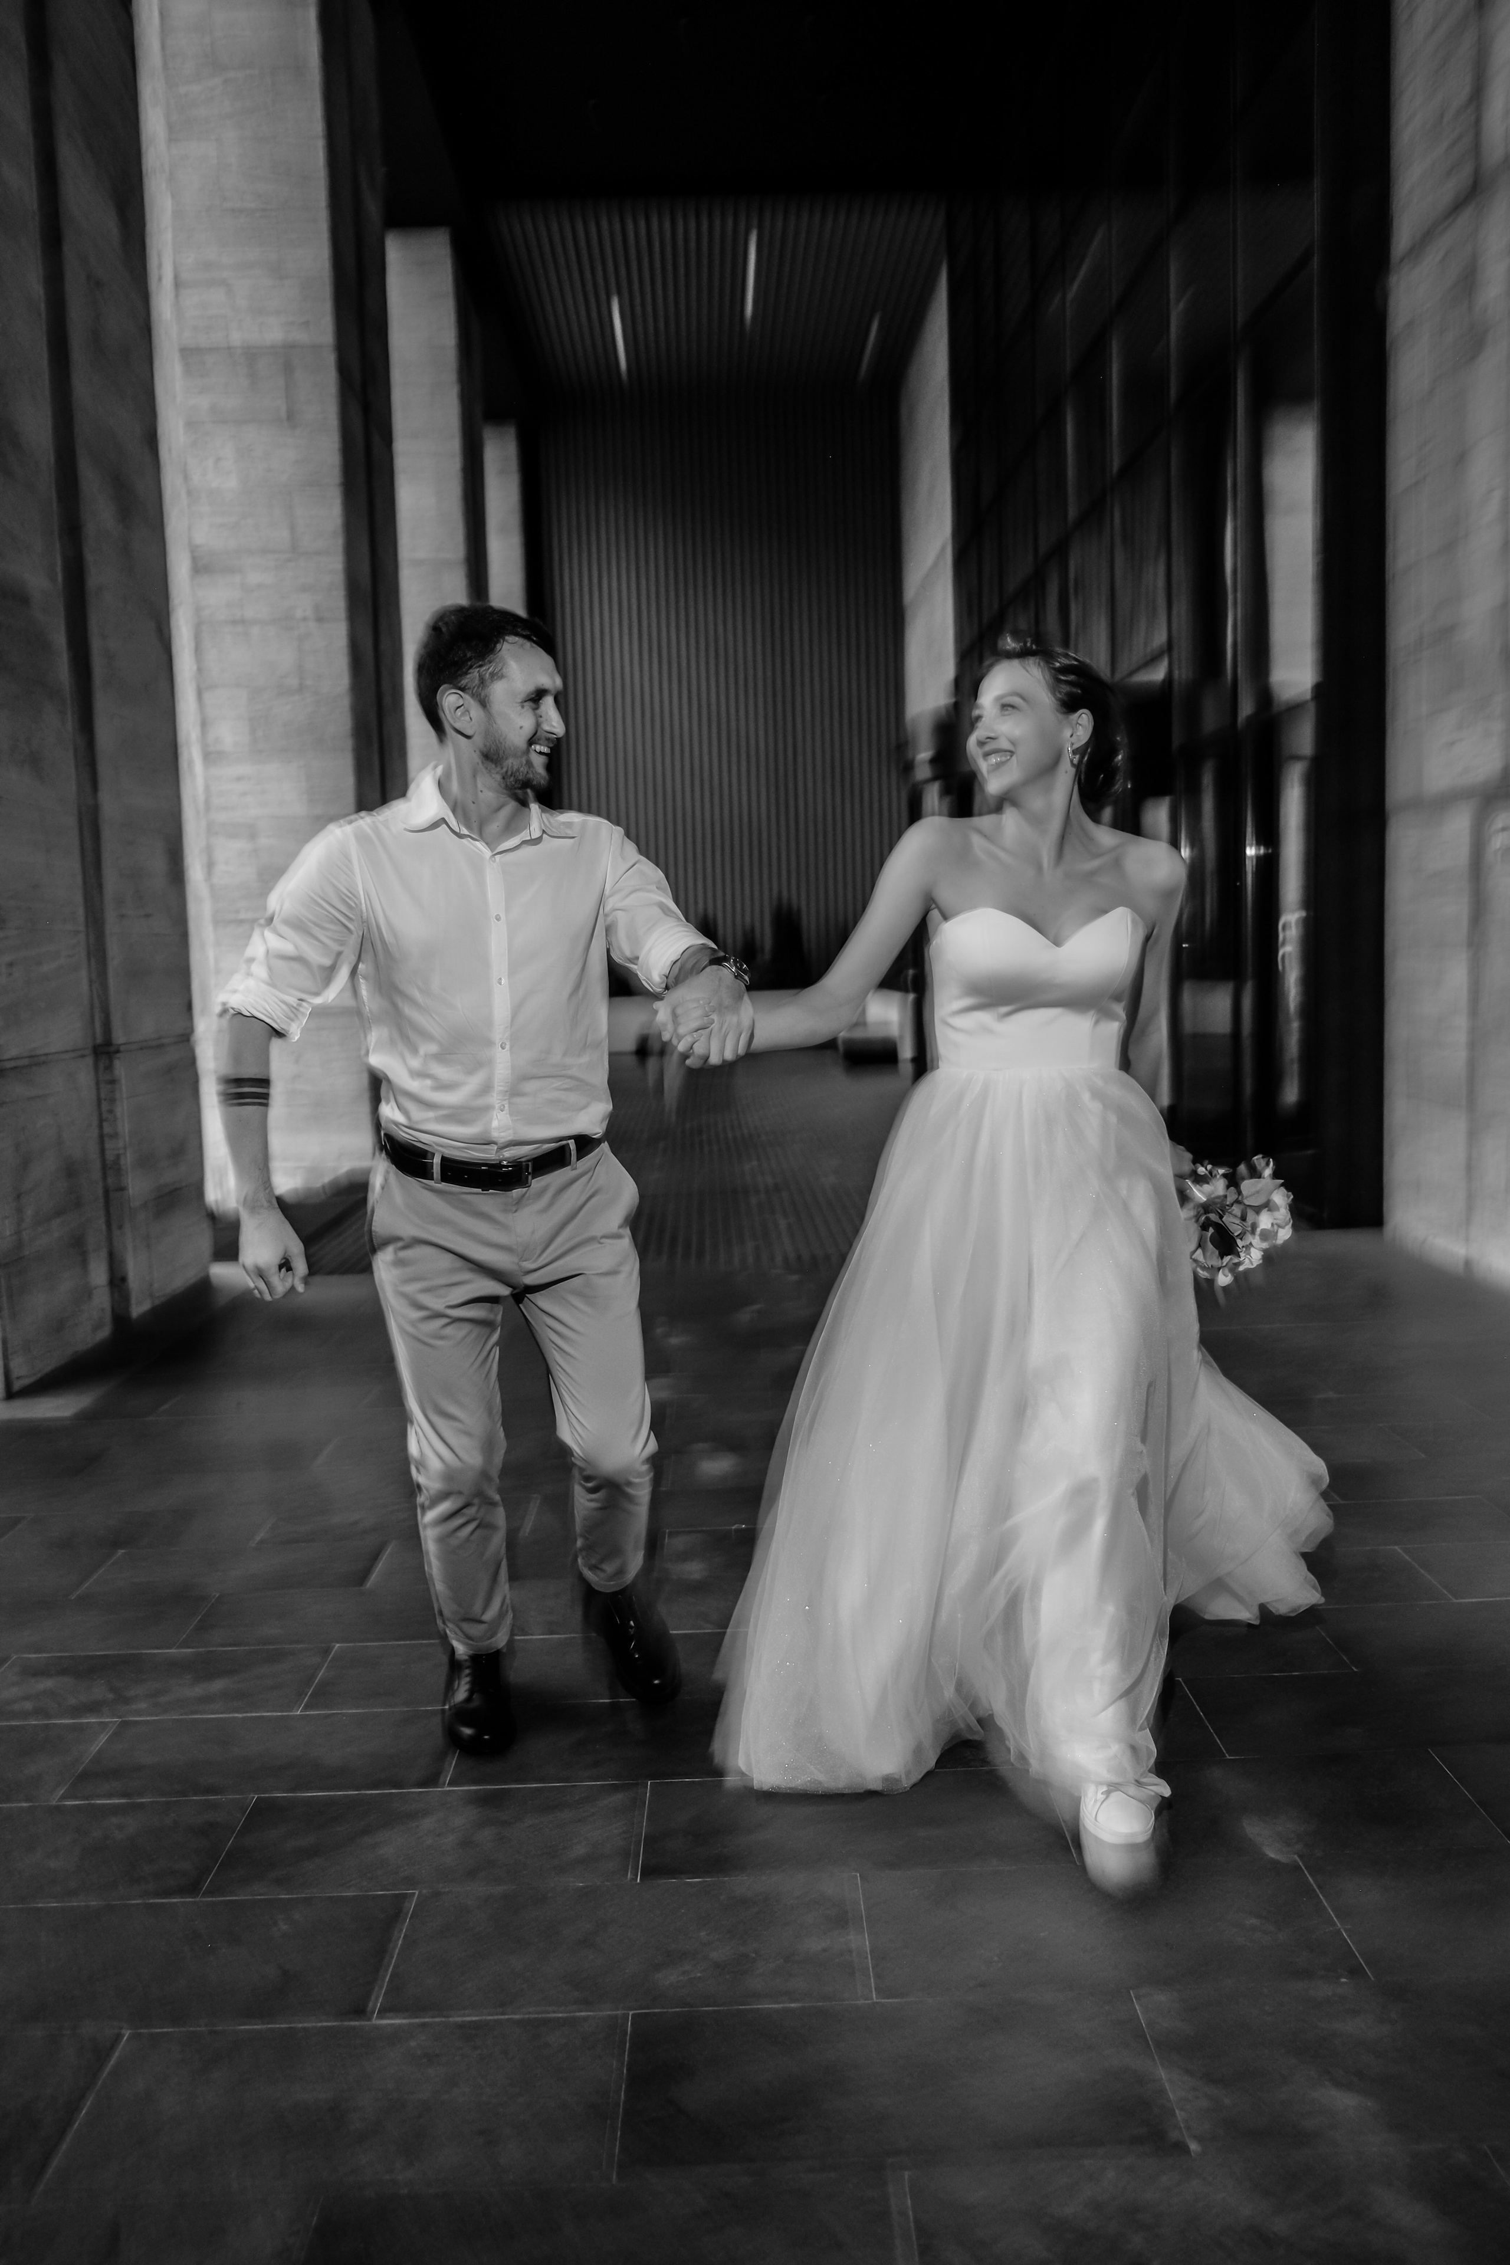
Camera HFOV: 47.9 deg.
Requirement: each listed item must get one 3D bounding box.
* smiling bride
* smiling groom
[{"bbox_3d":[0.392,0.123,2.602,1.050,1.710,0.840,-2,6,-3],"label":"smiling bride"},{"bbox_3d":[-0.422,0.085,2.743,0.860,1.810,0.520,-3,6,-10],"label":"smiling groom"}]

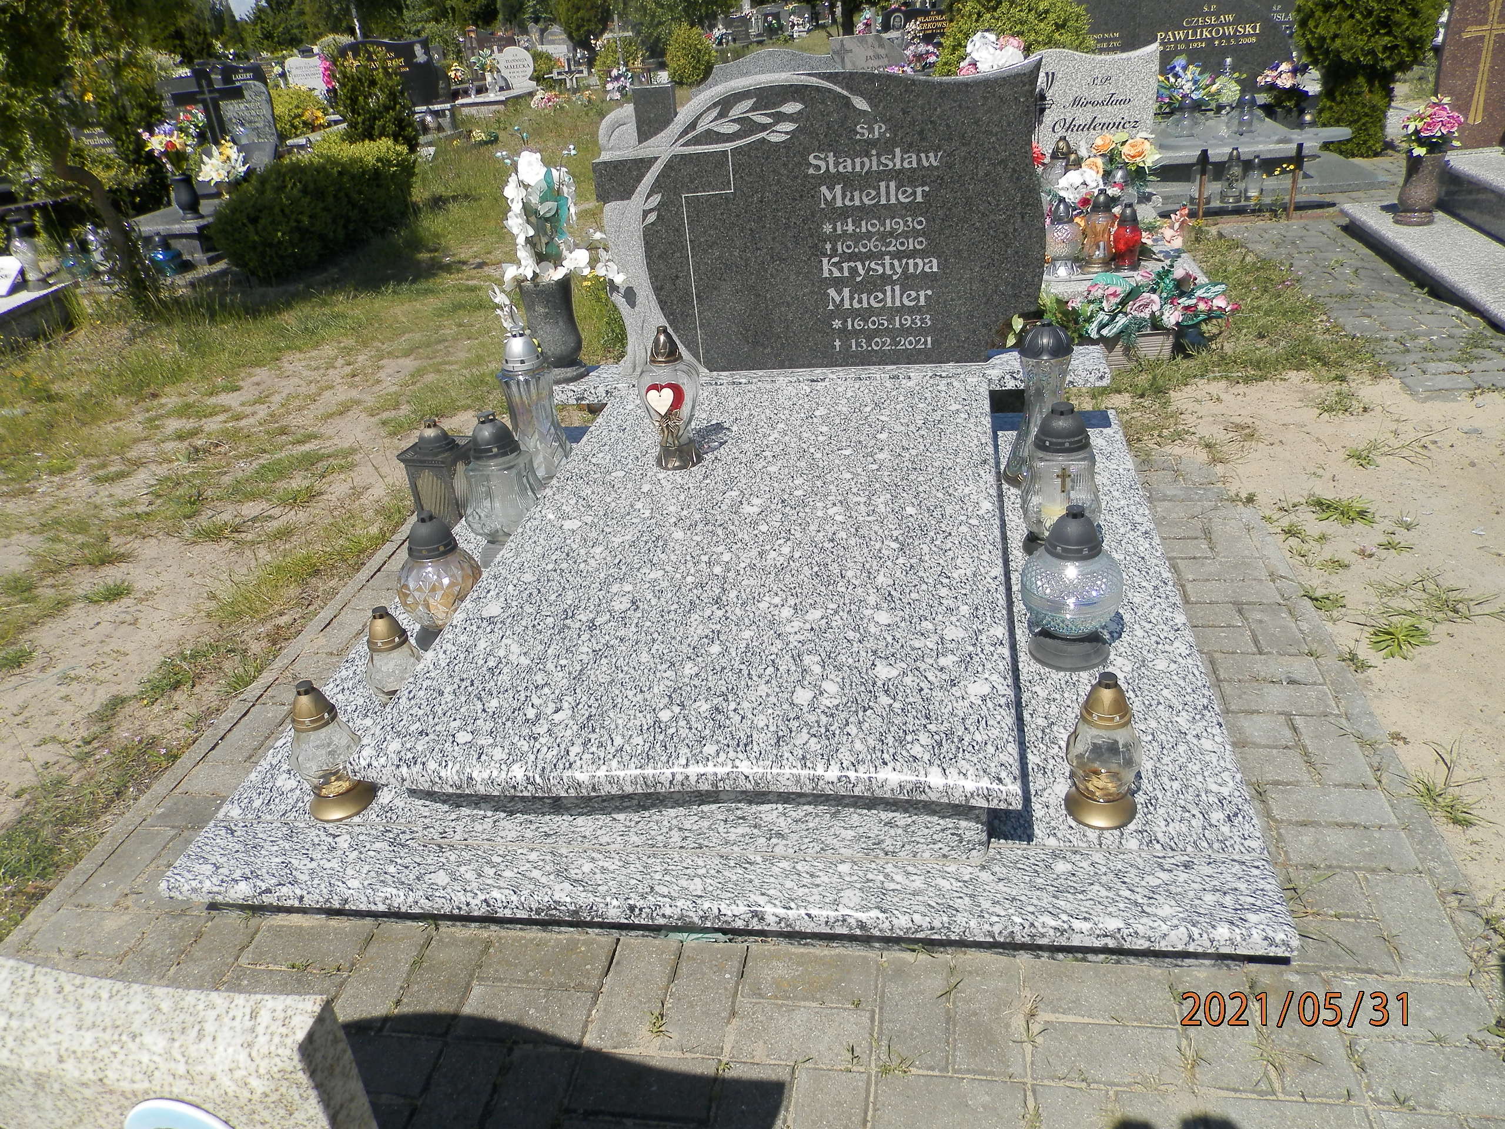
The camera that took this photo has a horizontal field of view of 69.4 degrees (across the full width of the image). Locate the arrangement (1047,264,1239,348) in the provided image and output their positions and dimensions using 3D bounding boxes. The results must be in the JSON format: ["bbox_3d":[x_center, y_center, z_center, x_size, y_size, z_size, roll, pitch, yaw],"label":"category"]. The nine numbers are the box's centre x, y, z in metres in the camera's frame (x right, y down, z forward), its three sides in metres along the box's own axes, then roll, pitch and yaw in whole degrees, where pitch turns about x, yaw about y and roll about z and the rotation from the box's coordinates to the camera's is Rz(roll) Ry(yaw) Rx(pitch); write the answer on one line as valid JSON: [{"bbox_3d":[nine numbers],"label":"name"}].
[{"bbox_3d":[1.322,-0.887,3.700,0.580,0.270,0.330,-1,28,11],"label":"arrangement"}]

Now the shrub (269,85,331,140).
[{"bbox_3d":[-6.173,-6.226,14.916,0.780,0.650,0.720,-1,28,11],"label":"shrub"}]

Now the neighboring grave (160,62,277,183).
[{"bbox_3d":[-3.978,-3.285,8.159,0.950,0.850,0.350,-1,28,11],"label":"neighboring grave"}]

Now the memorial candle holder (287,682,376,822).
[{"bbox_3d":[-0.726,0.303,1.841,0.117,0.243,0.117,-1,28,11],"label":"memorial candle holder"}]

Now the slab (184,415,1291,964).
[{"bbox_3d":[0.033,0.063,2.472,1.748,0.042,1.929,-1,29,11],"label":"slab"}]

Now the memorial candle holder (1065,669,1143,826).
[{"bbox_3d":[0.536,0.273,1.661,0.114,0.244,0.114,-1,28,11],"label":"memorial candle holder"}]

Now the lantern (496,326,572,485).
[{"bbox_3d":[-0.625,-0.457,3.075,0.175,0.433,0.175,-1,28,11],"label":"lantern"}]

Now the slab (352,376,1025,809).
[{"bbox_3d":[0.001,-0.074,2.262,1.005,0.052,1.610,-1,30,11],"label":"slab"}]

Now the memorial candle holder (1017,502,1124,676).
[{"bbox_3d":[0.598,0.032,2.038,0.186,0.305,0.186,-1,28,11],"label":"memorial candle holder"}]

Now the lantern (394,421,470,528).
[{"bbox_3d":[-0.846,-0.230,2.986,0.168,0.325,0.168,2,29,15],"label":"lantern"}]

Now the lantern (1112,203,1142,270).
[{"bbox_3d":[1.401,-1.222,4.055,0.107,0.245,0.107,-1,28,11],"label":"lantern"}]

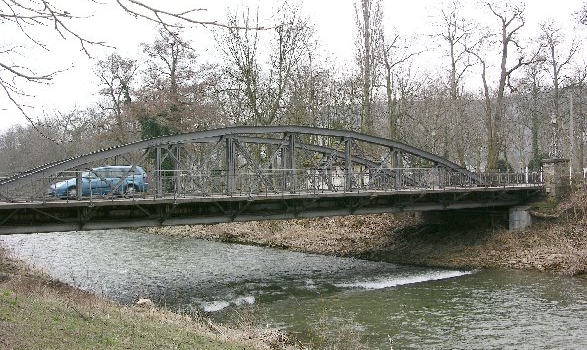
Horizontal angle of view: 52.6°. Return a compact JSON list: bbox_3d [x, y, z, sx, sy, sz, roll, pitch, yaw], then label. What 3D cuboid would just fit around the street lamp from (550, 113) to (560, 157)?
[{"bbox_3d":[17.130,-2.580,38.800,0.620,2.880,0.620,-1,1,-32],"label":"street lamp"}]

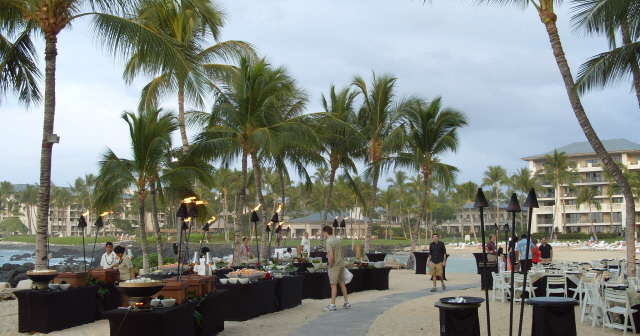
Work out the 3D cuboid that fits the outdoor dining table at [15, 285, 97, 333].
[{"bbox_3d":[-4.844,2.599,12.029,0.760,0.710,1.810,-1,-7,9],"label":"outdoor dining table"}]

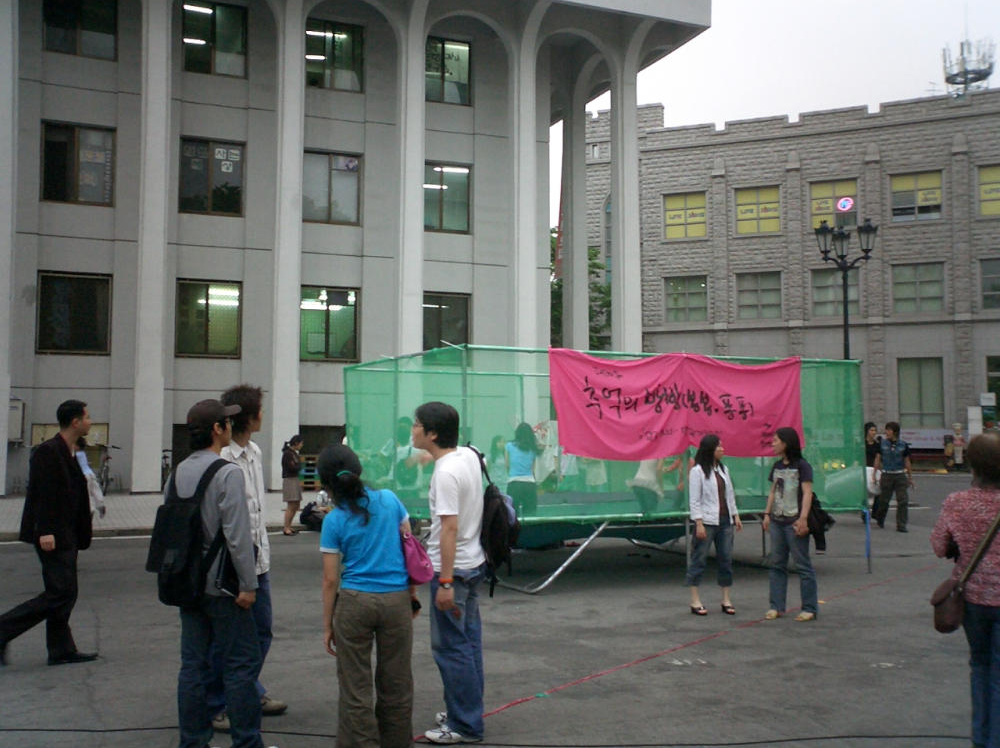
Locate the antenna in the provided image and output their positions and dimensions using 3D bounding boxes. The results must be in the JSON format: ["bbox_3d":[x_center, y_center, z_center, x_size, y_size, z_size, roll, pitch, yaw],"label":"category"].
[{"bbox_3d":[19.724,-12.861,45.000,2.100,2.600,2.000,-1,-3,24],"label":"antenna"}]

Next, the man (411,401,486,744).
[{"bbox_3d":[-0.259,1.003,5.566,0.340,1.716,0.460,-1,-4,22],"label":"man"}]

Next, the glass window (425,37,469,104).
[{"bbox_3d":[-1.477,-7.994,28.218,1.521,1.772,0.150,1,-3,-23],"label":"glass window"}]

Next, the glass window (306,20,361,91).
[{"bbox_3d":[-4.416,-8.492,28.530,1.601,1.848,0.150,2,-4,-22],"label":"glass window"}]

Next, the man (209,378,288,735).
[{"bbox_3d":[-1.359,0.954,5.747,0.380,1.786,0.460,-1,-4,21],"label":"man"}]

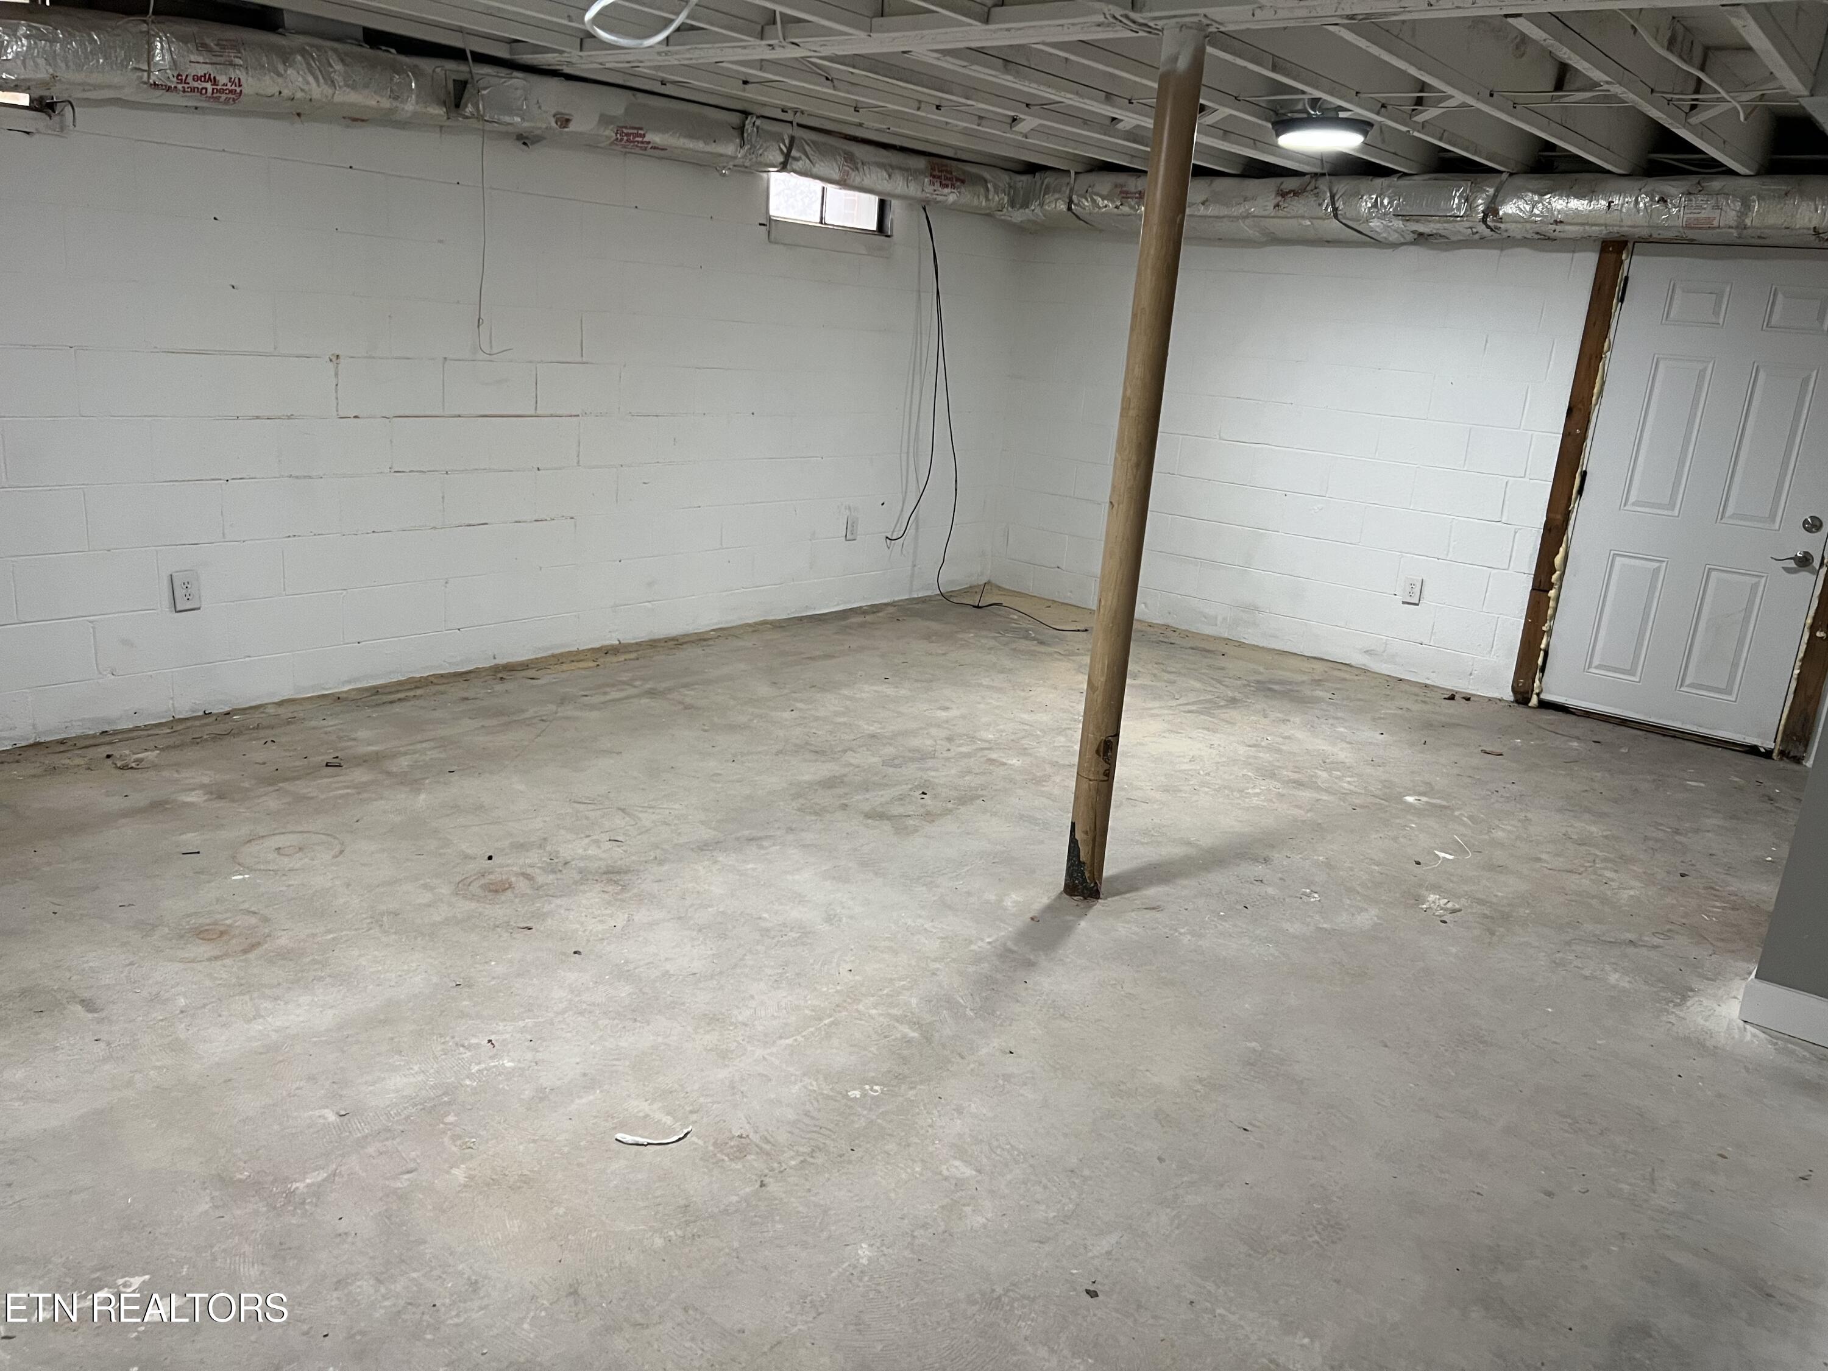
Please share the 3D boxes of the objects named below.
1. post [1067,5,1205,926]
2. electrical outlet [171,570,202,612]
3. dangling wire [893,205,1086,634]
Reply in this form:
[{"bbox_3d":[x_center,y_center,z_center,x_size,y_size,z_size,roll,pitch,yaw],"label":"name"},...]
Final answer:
[{"bbox_3d":[0.540,-0.472,3.421,0.100,2.150,0.100,16,19,37],"label":"post"},{"bbox_3d":[-2.366,-0.306,4.468,0.014,0.127,0.081,16,19,37],"label":"electrical outlet"},{"bbox_3d":[0.453,-1.319,6.853,0.980,1.990,0.700,16,19,37],"label":"dangling wire"}]

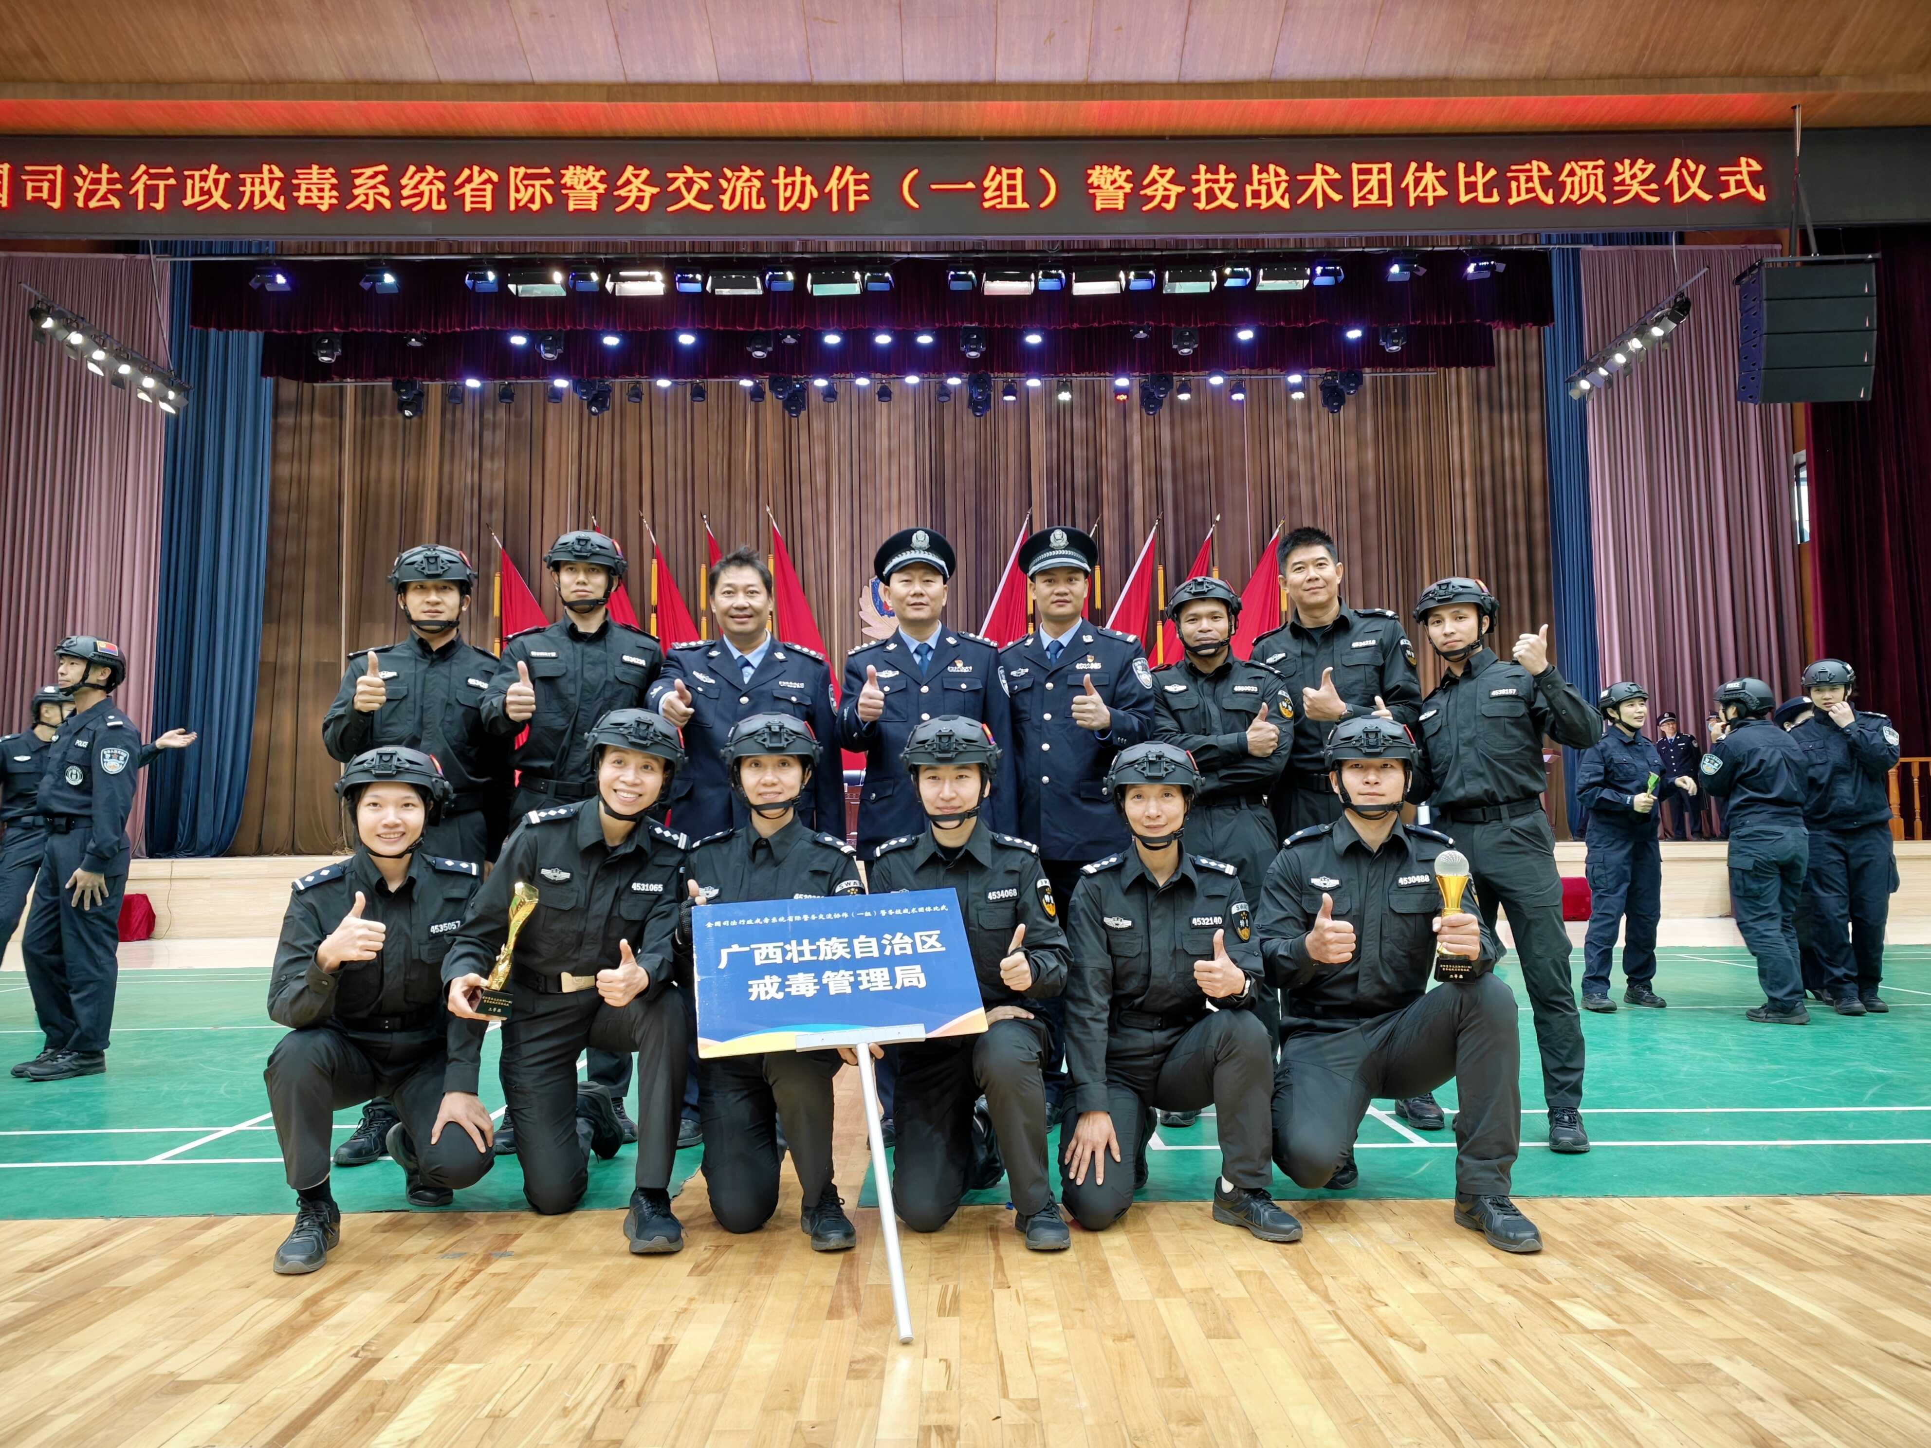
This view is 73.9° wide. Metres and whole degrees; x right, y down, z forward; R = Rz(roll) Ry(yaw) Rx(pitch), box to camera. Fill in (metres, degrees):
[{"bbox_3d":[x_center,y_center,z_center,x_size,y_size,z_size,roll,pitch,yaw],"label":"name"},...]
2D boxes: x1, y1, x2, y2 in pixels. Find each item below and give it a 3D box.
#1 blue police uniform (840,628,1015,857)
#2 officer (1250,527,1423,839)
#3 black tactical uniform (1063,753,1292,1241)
[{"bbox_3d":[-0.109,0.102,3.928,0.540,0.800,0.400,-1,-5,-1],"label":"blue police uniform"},{"bbox_3d":[1.164,0.322,3.986,0.550,1.820,0.460,-2,-6,16],"label":"officer"},{"bbox_3d":[0.479,0.592,3.045,0.559,1.081,0.627,0,-5,-3],"label":"black tactical uniform"}]

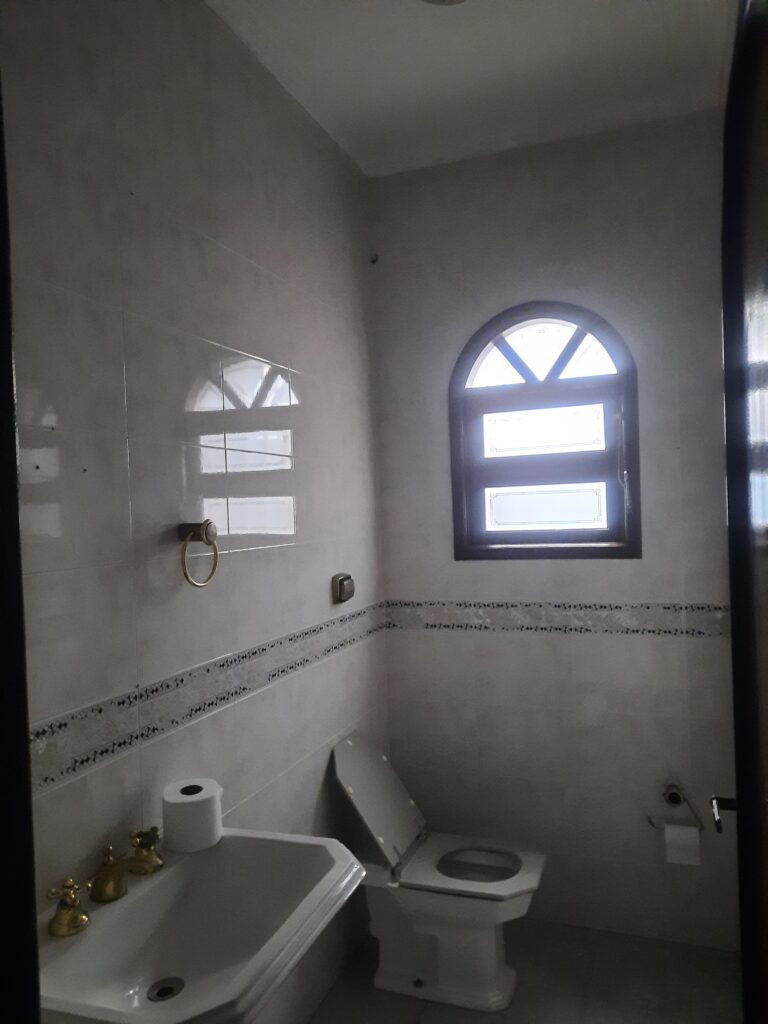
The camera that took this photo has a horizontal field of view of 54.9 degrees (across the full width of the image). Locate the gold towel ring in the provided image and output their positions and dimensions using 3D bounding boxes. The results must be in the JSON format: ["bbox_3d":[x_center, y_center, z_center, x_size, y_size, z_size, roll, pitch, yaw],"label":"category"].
[{"bbox_3d":[-0.406,0.094,1.632,0.075,0.149,0.126,-2,0,21],"label":"gold towel ring"}]

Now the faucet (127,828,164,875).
[{"bbox_3d":[-0.455,0.635,1.414,0.068,0.075,0.068,-2,0,21],"label":"faucet"}]

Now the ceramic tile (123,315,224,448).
[{"bbox_3d":[-0.460,-0.277,1.643,0.010,0.252,0.348,-2,0,21],"label":"ceramic tile"}]

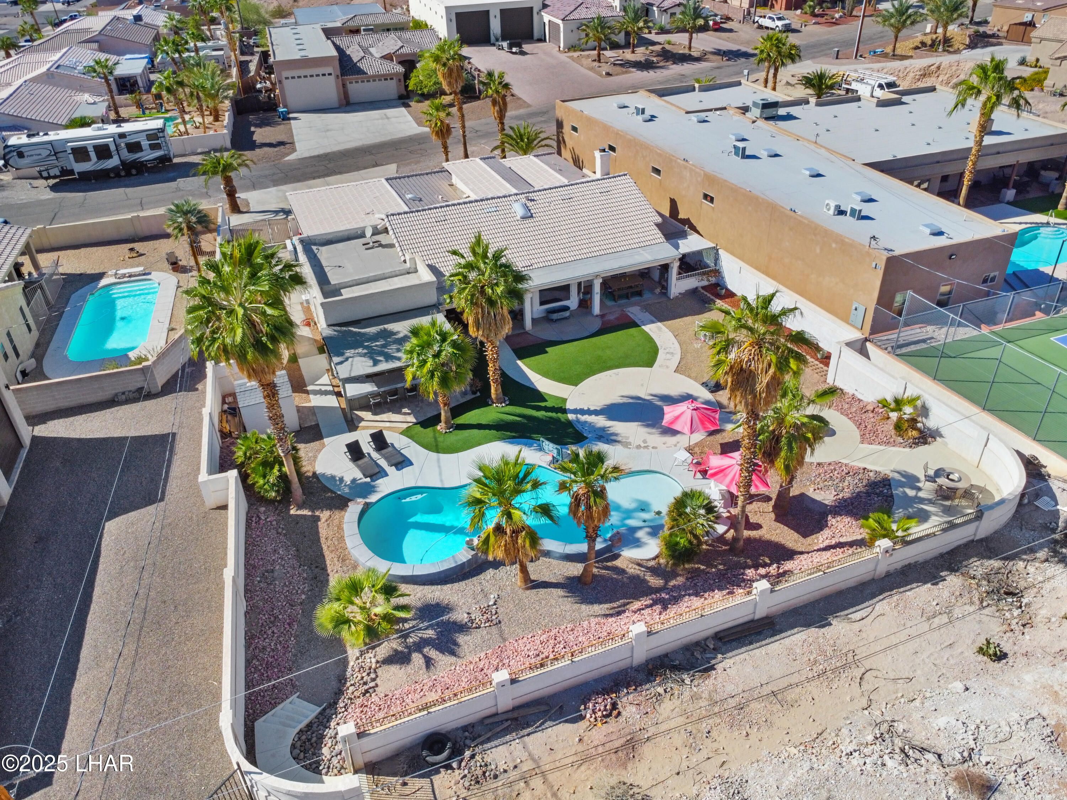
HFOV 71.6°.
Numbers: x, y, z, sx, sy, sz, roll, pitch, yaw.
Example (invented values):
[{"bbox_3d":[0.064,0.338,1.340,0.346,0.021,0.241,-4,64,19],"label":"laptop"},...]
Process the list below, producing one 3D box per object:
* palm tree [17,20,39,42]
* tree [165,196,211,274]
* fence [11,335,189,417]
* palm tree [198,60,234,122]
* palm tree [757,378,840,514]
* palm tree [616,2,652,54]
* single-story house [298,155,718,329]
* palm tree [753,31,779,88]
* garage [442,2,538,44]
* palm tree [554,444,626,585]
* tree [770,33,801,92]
[{"bbox_3d":[-83.346,-60.705,122.394,3.500,4.700,3.500,-13,35,-16],"label":"palm tree"},{"bbox_3d":[-22.191,-10.368,47.266,3.000,5.000,3.000,-13,35,-16],"label":"tree"},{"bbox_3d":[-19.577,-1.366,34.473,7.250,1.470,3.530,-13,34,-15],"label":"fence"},{"bbox_3d":[-33.758,-32.016,76.923,4.200,5.800,4.200,-13,35,-16],"label":"palm tree"},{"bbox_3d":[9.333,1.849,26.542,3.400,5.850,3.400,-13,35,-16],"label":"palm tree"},{"bbox_3d":[12.086,-44.688,89.329,4.500,5.240,4.500,2,32,7],"label":"palm tree"},{"bbox_3d":[-4.130,-10.699,45.113,20.300,5.600,20.400,-15,34,-19],"label":"single-story house"},{"bbox_3d":[24.028,-34.994,76.658,2.900,5.800,2.900,7,34,14],"label":"palm tree"},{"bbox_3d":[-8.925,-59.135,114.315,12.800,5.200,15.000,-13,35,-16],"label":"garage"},{"bbox_3d":[1.732,3.814,22.457,2.100,4.900,2.100,0,33,4],"label":"palm tree"},{"bbox_3d":[25.243,-34.052,75.425,3.600,5.250,3.600,8,33,15],"label":"tree"}]

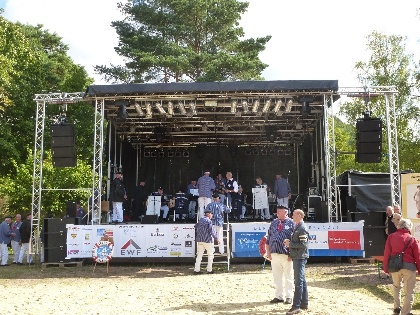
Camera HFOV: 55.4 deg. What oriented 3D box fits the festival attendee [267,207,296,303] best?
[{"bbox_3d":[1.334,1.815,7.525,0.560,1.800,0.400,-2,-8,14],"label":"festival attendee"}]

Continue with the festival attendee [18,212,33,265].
[{"bbox_3d":[-6.127,2.666,13.370,0.480,1.710,0.480,4,-9,-32],"label":"festival attendee"}]

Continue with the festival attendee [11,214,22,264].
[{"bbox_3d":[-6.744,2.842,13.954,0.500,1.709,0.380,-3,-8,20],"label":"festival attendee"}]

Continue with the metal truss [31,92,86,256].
[{"bbox_3d":[-5.117,0.517,13.454,1.700,5.400,0.320,-1,-8,3],"label":"metal truss"}]

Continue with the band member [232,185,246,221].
[{"bbox_3d":[1.261,1.897,16.291,0.550,1.400,0.700,-3,-8,17],"label":"band member"}]

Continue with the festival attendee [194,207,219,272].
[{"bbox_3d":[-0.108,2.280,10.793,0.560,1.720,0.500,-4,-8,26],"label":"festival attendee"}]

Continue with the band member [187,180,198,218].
[{"bbox_3d":[-0.739,1.881,17.405,0.520,1.750,0.420,0,-8,-6],"label":"band member"}]

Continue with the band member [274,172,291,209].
[{"bbox_3d":[2.793,1.585,15.424,0.560,1.770,0.380,2,-8,-14],"label":"band member"}]

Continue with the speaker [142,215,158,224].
[{"bbox_3d":[-1.921,2.039,13.123,0.532,0.300,0.420,-1,-8,2],"label":"speaker"}]

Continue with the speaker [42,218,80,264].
[{"bbox_3d":[-4.639,2.665,12.998,1.104,1.375,0.720,-1,-8,2],"label":"speaker"}]

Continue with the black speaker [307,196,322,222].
[{"bbox_3d":[3.342,1.691,13.030,0.522,0.817,0.600,-1,-8,2],"label":"black speaker"}]

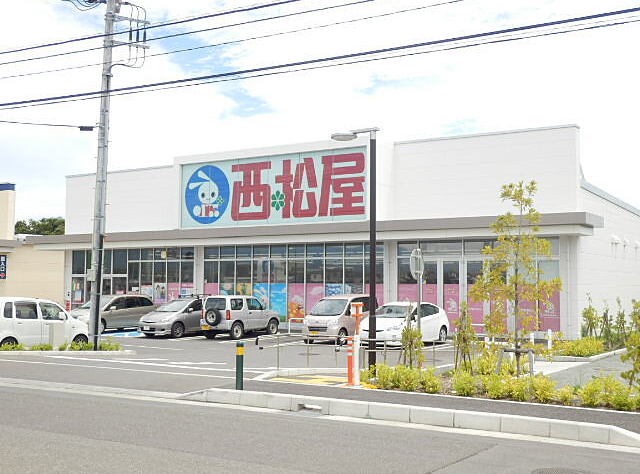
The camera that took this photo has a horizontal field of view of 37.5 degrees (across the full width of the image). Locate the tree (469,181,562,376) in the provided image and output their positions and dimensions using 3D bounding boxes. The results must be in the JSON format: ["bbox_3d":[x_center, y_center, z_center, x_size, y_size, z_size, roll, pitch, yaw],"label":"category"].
[{"bbox_3d":[3.455,0.791,16.706,1.600,3.548,1.600,0,-3,0],"label":"tree"}]

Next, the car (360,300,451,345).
[{"bbox_3d":[2.997,3.062,33.192,1.745,1.490,4.460,-2,-4,33],"label":"car"}]

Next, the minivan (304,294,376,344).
[{"bbox_3d":[0.783,2.961,33.819,1.475,1.720,3.395,-2,-4,30],"label":"minivan"}]

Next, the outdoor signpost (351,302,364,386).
[{"bbox_3d":[0.627,1.781,15.693,0.200,1.384,0.120,3,-4,-35],"label":"outdoor signpost"}]

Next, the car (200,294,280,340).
[{"bbox_3d":[-3.123,3.198,38.020,1.480,1.700,3.400,-2,-4,35],"label":"car"}]

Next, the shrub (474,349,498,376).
[{"bbox_3d":[3.213,2.427,18.198,0.460,0.489,0.460,0,-3,0],"label":"shrub"}]

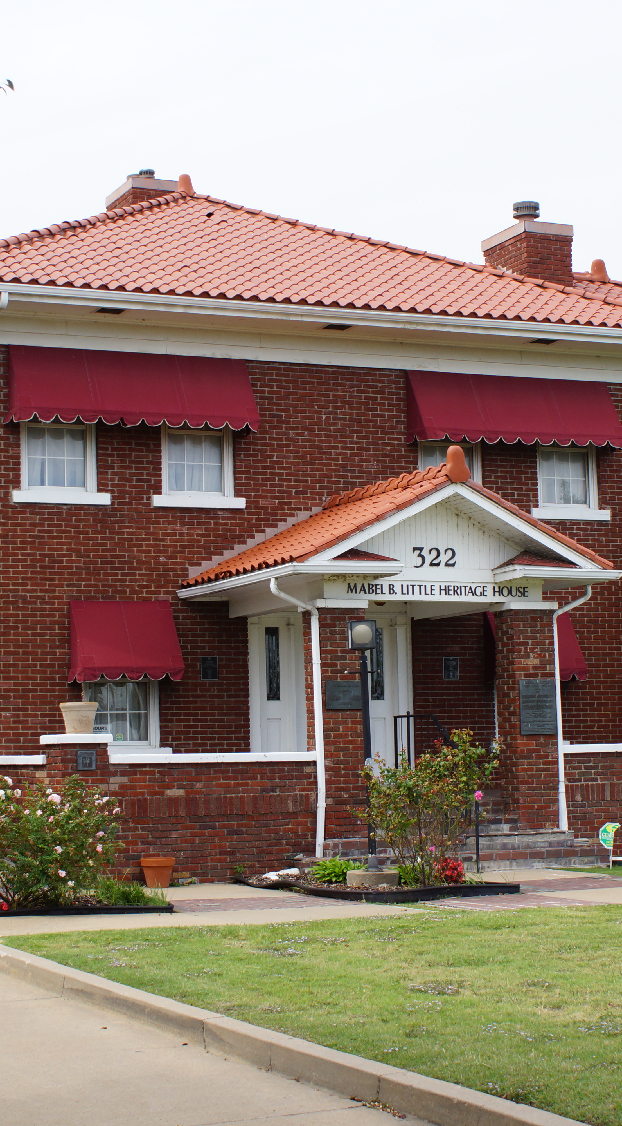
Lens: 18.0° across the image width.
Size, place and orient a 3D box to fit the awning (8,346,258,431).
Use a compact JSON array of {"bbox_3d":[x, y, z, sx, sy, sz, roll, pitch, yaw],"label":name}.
[{"bbox_3d":[-2.023,-2.011,22.766,2.930,0.940,0.440,1,-6,-25],"label":"awning"}]

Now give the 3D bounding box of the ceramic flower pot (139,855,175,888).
[{"bbox_3d":[-1.512,3.045,19.462,0.345,0.310,0.345,-1,-5,0],"label":"ceramic flower pot"}]

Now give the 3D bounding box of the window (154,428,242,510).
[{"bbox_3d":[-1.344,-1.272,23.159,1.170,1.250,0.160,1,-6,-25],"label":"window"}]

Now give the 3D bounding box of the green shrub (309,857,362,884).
[{"bbox_3d":[0.245,3.083,19.749,0.510,0.280,0.450,-2,-6,0],"label":"green shrub"}]

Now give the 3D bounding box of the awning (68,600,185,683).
[{"bbox_3d":[-2.086,0.887,22.306,1.230,0.930,0.430,1,-6,-24],"label":"awning"}]

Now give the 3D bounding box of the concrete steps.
[{"bbox_3d":[1.533,3.111,21.098,3.560,0.440,0.700,1,-6,-25],"label":"concrete steps"}]

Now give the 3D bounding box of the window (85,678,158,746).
[{"bbox_3d":[-2.176,1.357,22.500,0.920,1.510,0.120,1,-6,-24],"label":"window"}]

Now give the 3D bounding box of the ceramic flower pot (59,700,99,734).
[{"bbox_3d":[-2.394,1.591,20.335,0.430,0.330,0.430,-2,-6,0],"label":"ceramic flower pot"}]

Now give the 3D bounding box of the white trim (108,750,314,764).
[{"bbox_3d":[-1.013,1.989,20.132,2.280,0.097,0.320,1,-6,-24],"label":"white trim"}]

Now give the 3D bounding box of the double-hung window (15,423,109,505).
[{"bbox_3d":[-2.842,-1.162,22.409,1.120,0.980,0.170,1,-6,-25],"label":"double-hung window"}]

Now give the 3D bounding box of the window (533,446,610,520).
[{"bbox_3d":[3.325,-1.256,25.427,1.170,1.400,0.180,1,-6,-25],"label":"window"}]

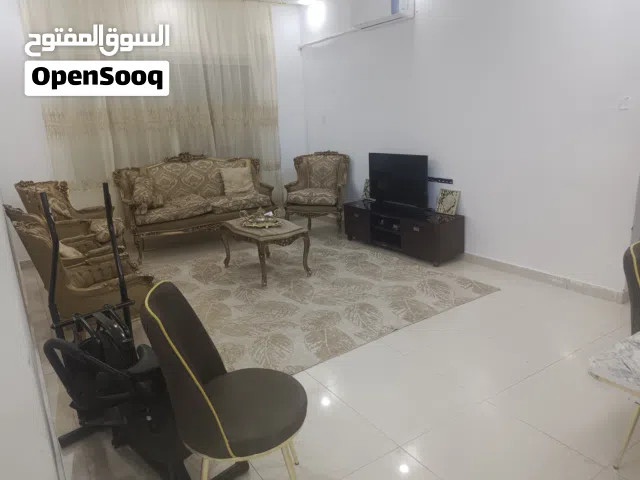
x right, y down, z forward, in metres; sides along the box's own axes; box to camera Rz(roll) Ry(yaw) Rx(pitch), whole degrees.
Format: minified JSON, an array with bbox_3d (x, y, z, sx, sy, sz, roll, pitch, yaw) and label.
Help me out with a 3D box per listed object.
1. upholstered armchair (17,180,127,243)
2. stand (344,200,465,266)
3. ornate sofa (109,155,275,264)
[{"bbox_3d":[-2.368,-0.135,4.380,0.680,1.000,0.690,-4,16,-7],"label":"upholstered armchair"},{"bbox_3d":[0.844,-0.129,4.952,0.385,0.430,1.330,-14,20,-34],"label":"stand"},{"bbox_3d":[-1.367,-0.432,5.182,1.680,1.050,0.700,-12,19,-31],"label":"ornate sofa"}]

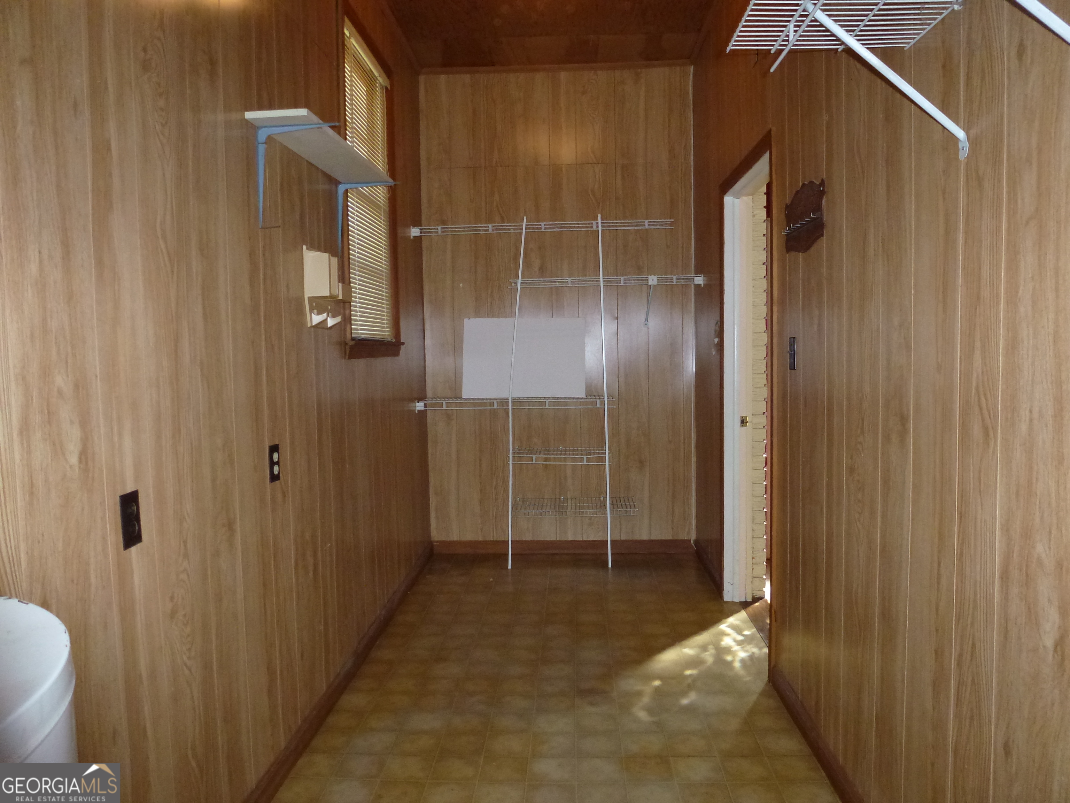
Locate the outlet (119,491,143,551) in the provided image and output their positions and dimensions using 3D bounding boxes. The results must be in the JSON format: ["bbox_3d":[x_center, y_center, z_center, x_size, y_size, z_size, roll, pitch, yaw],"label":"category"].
[{"bbox_3d":[-0.839,0.245,1.541,0.010,0.113,0.069,-1,4,3],"label":"outlet"}]

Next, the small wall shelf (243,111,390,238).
[{"bbox_3d":[-0.673,-0.696,2.527,0.247,0.311,0.860,-1,4,3],"label":"small wall shelf"}]

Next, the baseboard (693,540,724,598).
[{"bbox_3d":[1.001,0.950,4.293,0.015,0.090,0.848,-1,4,3],"label":"baseboard"}]

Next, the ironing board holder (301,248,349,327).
[{"bbox_3d":[-0.741,-0.408,2.711,0.085,0.281,0.320,-1,4,3],"label":"ironing board holder"}]

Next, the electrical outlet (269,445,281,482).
[{"bbox_3d":[-0.800,0.191,2.282,0.010,0.114,0.070,-1,4,3],"label":"electrical outlet"}]

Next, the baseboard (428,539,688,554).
[{"bbox_3d":[0.184,0.931,4.767,1.677,0.090,0.015,-1,4,3],"label":"baseboard"}]

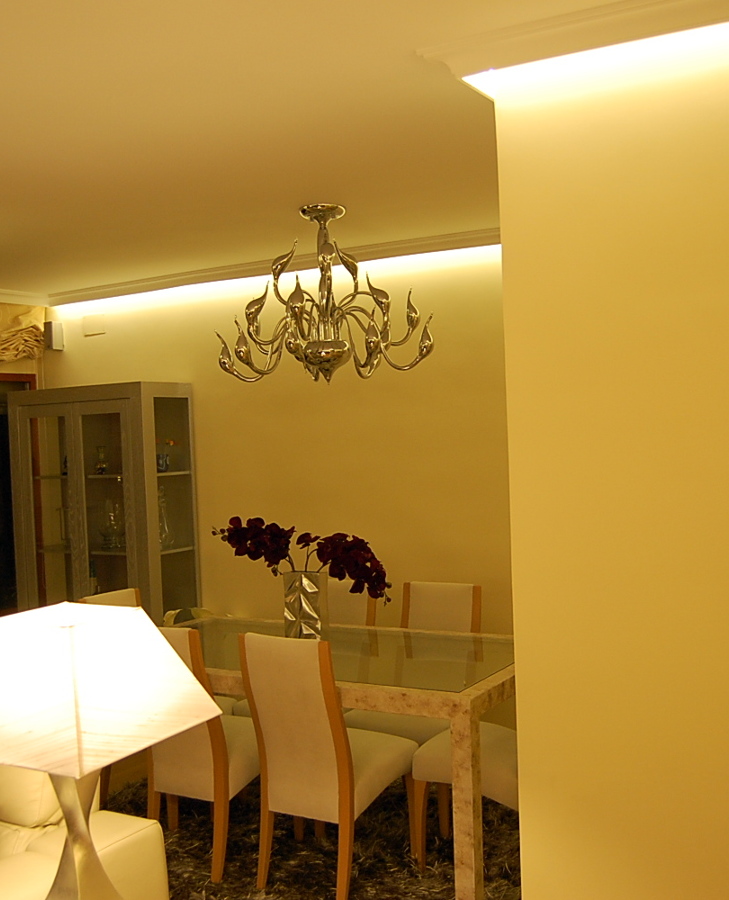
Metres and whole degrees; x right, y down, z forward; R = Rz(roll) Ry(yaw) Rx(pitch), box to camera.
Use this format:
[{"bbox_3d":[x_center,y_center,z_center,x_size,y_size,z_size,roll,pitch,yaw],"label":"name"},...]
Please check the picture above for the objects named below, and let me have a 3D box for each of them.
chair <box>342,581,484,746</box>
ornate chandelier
[{"bbox_3d":[0.221,1.070,4.265,0.450,0.930,0.540,-1,2,32],"label":"chair"},{"bbox_3d":[-0.165,-0.637,4.195,0.900,0.710,0.900,-2,1,0],"label":"ornate chandelier"}]

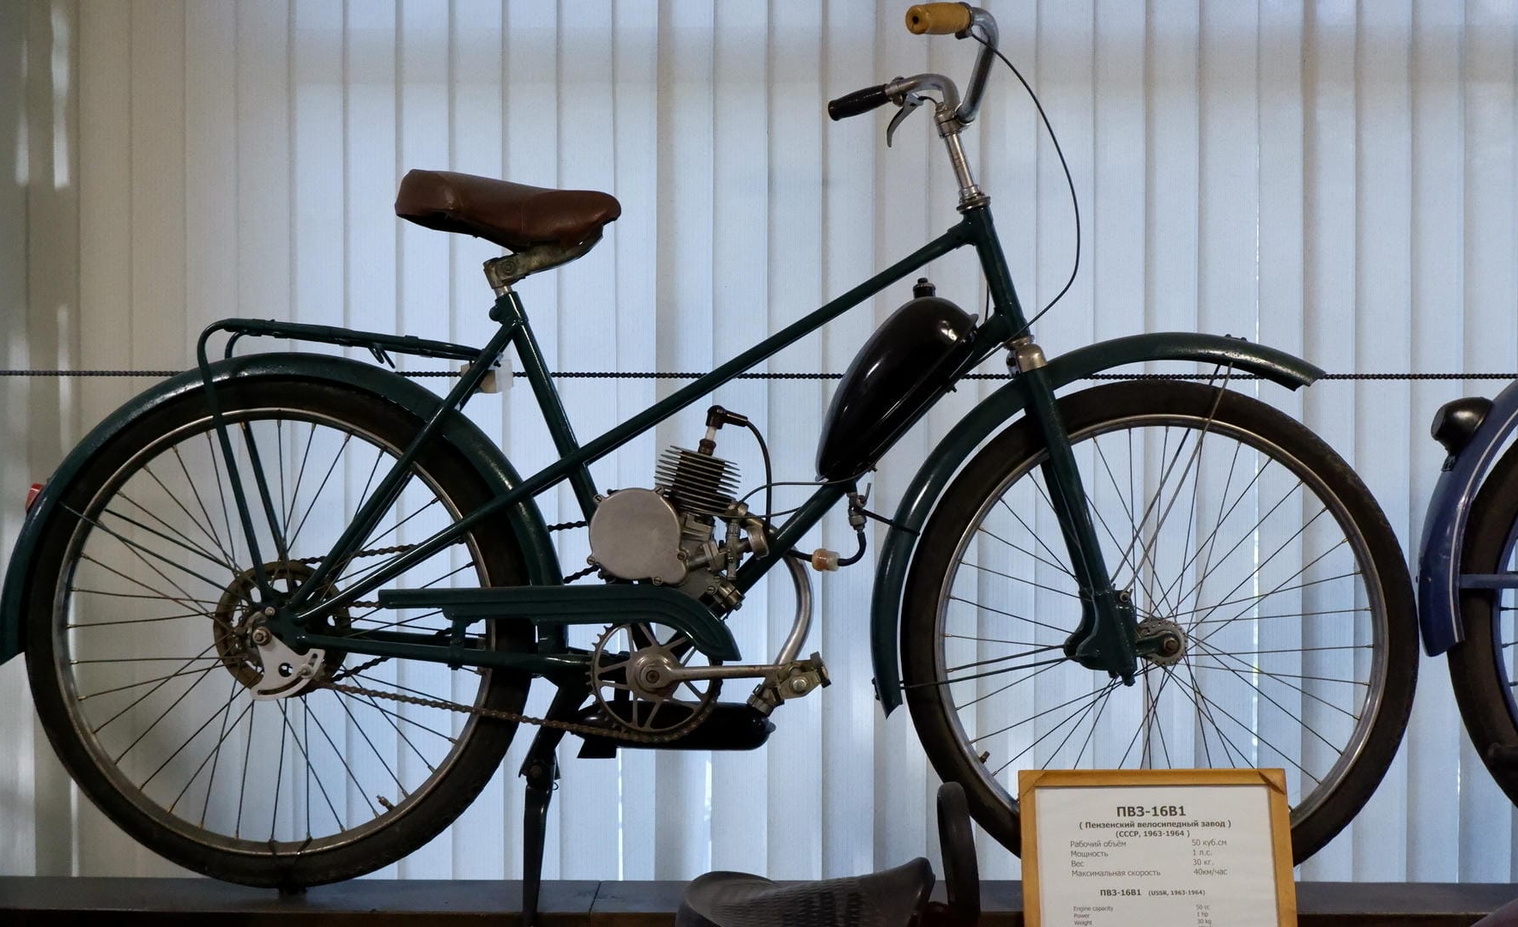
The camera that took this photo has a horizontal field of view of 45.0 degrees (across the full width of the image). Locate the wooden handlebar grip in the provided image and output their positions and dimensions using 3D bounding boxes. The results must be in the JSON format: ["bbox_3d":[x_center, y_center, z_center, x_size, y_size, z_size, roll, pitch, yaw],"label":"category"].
[{"bbox_3d":[0.201,-0.496,2.050,0.035,0.035,0.085,0,10,45],"label":"wooden handlebar grip"}]

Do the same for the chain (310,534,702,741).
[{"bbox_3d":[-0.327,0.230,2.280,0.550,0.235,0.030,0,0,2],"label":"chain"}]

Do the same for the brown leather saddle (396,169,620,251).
[{"bbox_3d":[-0.312,-0.316,2.312,0.270,0.095,0.205,5,1,2],"label":"brown leather saddle"}]

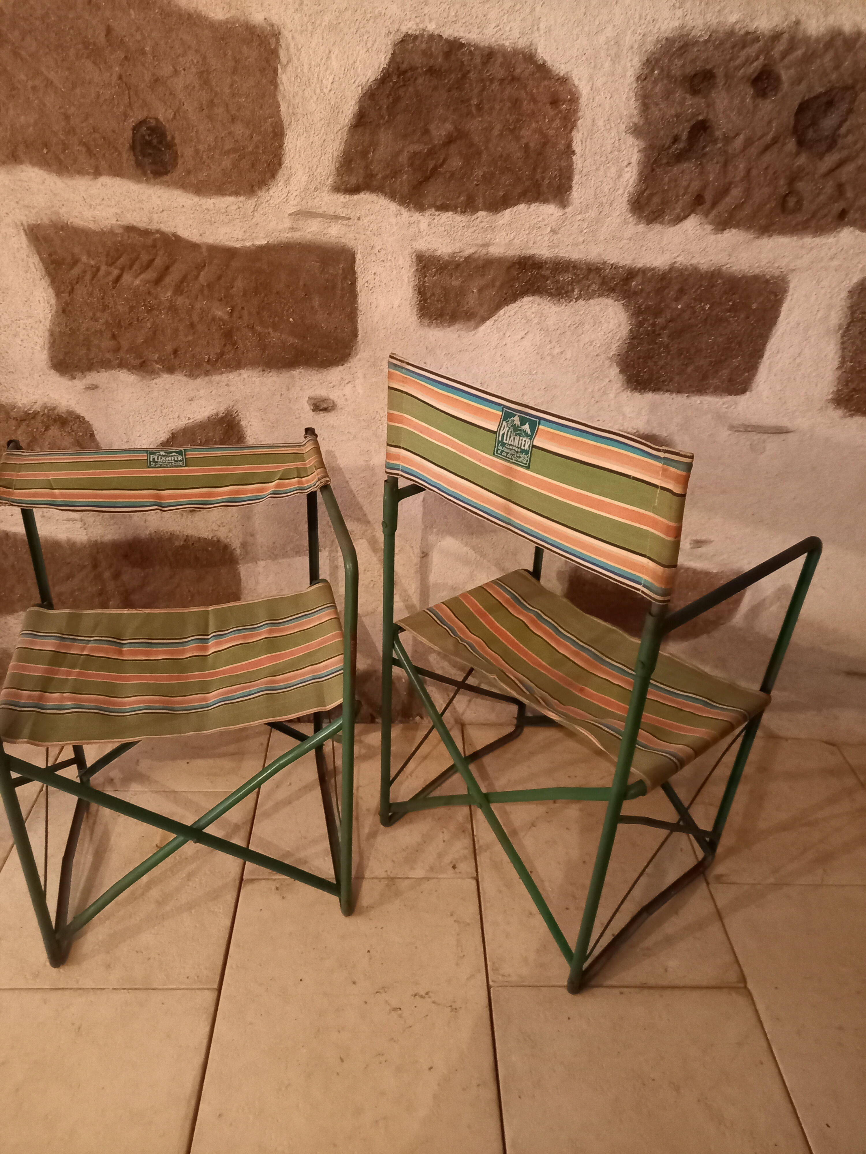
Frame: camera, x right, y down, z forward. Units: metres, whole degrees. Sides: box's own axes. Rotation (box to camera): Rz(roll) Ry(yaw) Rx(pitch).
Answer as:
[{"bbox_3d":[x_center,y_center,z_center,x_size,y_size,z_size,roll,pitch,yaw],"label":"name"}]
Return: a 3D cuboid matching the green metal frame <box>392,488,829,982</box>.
[{"bbox_3d":[0.220,0.133,1.258,0.397,0.770,0.449,-24,41,-37],"label":"green metal frame"}]

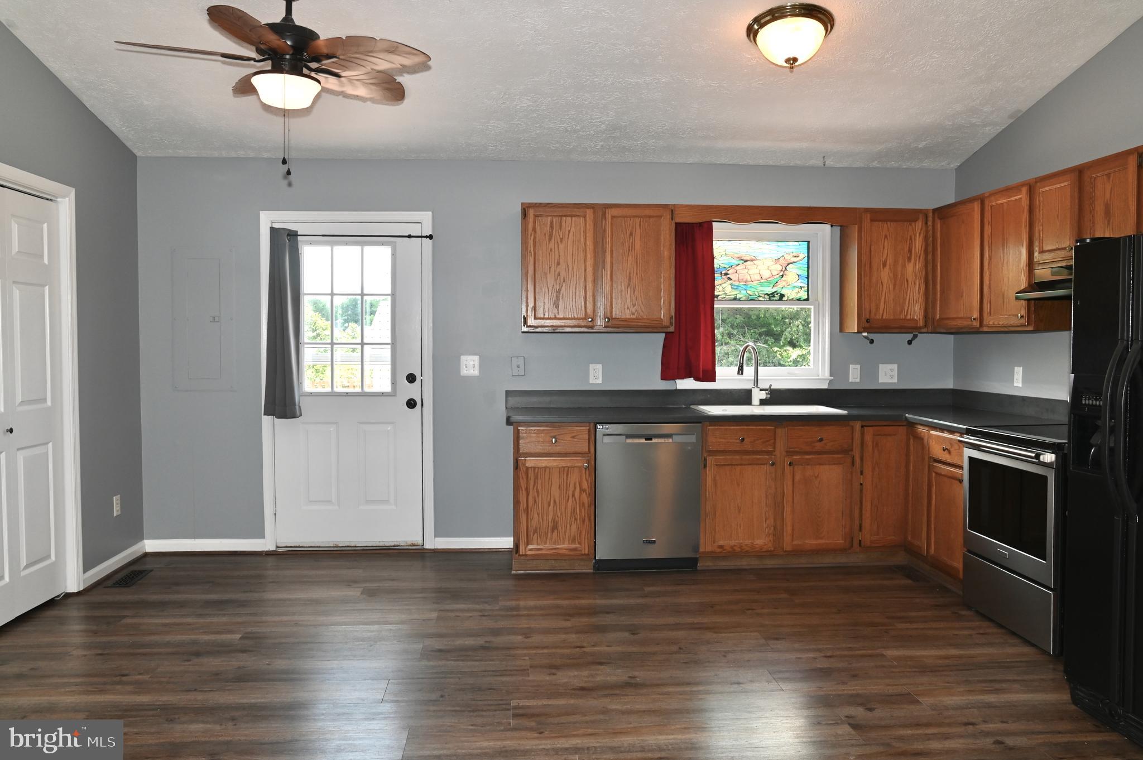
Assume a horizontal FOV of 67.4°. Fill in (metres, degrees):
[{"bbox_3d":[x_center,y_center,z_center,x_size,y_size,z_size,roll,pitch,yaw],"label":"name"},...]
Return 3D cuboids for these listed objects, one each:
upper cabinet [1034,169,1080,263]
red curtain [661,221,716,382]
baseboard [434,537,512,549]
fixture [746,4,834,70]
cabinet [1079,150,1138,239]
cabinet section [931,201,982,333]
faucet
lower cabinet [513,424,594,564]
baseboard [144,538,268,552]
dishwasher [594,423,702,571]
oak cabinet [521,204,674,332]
[{"bbox_3d":[2.473,-0.774,4.127,0.334,0.436,0.340,0,3,-4],"label":"upper cabinet"},{"bbox_3d":[0.739,-0.502,5.413,0.345,1.025,0.090,0,2,-5],"label":"red curtain"},{"bbox_3d":[-0.623,1.035,5.439,0.490,0.074,0.016,0,2,-5],"label":"baseboard"},{"bbox_3d":[1.020,-1.528,3.967,0.385,0.215,0.385,0,-10,-5],"label":"fixture"},{"bbox_3d":[2.520,-0.764,3.798,0.320,0.420,0.370,0,2,-5],"label":"cabinet"},{"bbox_3d":[2.370,-0.653,4.979,0.310,0.745,0.535,0,2,-5],"label":"cabinet section"},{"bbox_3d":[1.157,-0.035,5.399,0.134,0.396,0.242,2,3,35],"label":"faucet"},{"bbox_3d":[-0.115,0.653,5.194,0.469,0.835,0.631,0,3,-4],"label":"lower cabinet"},{"bbox_3d":[-2.292,1.051,5.375,0.741,0.084,0.015,0,3,-4],"label":"baseboard"},{"bbox_3d":[0.426,0.670,5.223,0.604,0.865,0.611,0,3,-4],"label":"dishwasher"},{"bbox_3d":[0.147,-0.674,5.285,0.916,0.762,0.310,0,2,-5],"label":"oak cabinet"}]

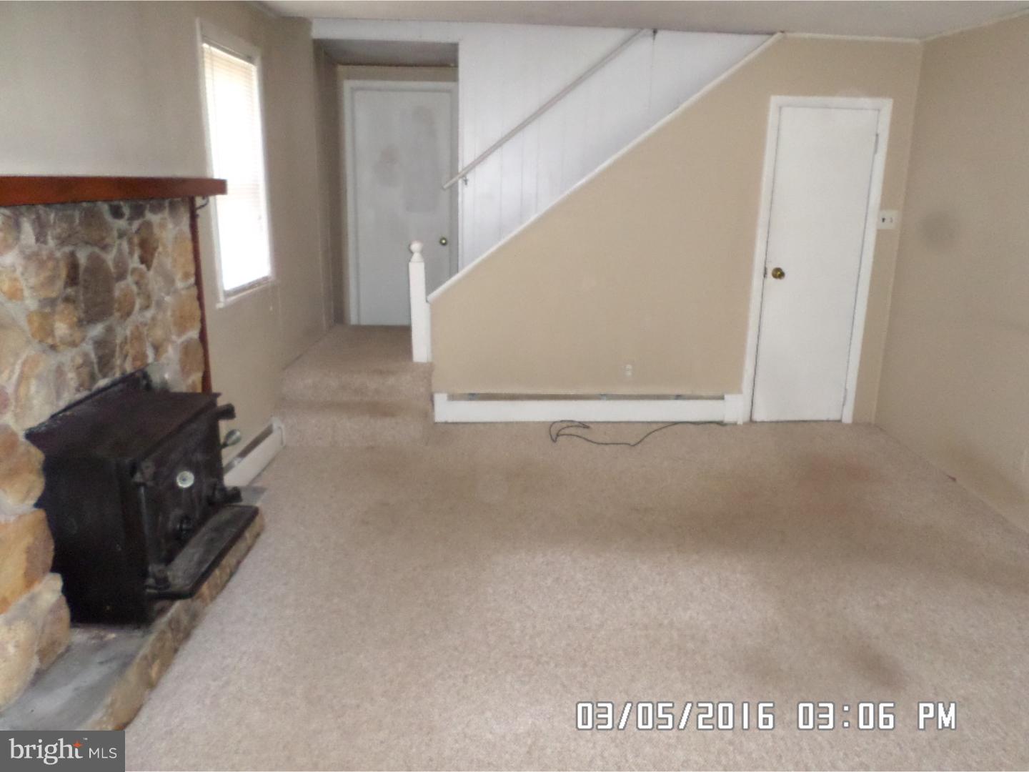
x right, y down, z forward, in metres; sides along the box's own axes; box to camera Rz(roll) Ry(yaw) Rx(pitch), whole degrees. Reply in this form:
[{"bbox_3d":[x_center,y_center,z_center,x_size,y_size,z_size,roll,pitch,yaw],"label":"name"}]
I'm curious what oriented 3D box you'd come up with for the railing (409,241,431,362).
[{"bbox_3d":[-0.610,-0.545,4.824,0.100,0.780,0.095,0,15,-2],"label":"railing"}]

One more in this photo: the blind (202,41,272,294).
[{"bbox_3d":[-1.470,-1.146,4.006,0.040,1.175,0.825,0,15,-2],"label":"blind"}]

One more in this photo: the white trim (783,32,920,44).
[{"bbox_3d":[2.002,-2.061,4.408,0.827,0.030,0.025,2,14,-2],"label":"white trim"}]

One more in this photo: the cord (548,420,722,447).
[{"bbox_3d":[0.820,0.303,4.767,1.180,0.015,0.449,0,15,-2],"label":"cord"}]

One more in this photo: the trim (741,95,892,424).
[{"bbox_3d":[1.921,-0.747,4.762,0.757,2.071,0.040,0,15,-2],"label":"trim"}]

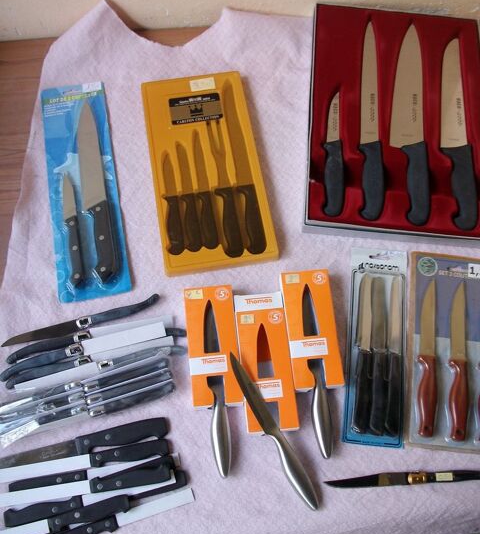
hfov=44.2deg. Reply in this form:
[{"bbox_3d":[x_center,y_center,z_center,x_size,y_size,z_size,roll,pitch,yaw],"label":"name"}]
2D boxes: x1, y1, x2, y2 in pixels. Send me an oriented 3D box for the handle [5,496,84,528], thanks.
[{"bbox_3d":[-0.235,0.295,0.714,0.093,0.015,0.024,-7,70,-4],"label":"handle"}]

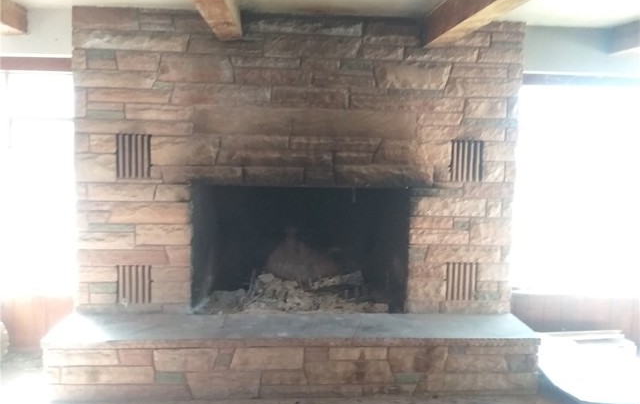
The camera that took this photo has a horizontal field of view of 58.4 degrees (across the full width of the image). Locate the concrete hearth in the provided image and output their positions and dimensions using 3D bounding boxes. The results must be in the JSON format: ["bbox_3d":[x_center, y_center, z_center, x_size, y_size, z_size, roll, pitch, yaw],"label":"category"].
[{"bbox_3d":[-0.140,0.968,3.657,2.953,0.366,0.527,1,5,-4],"label":"concrete hearth"}]

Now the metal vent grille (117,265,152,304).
[{"bbox_3d":[-1.234,0.551,3.826,0.223,0.255,0.030,1,5,-4],"label":"metal vent grille"}]

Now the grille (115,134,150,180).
[{"bbox_3d":[-1.214,-0.295,3.751,0.218,0.283,0.030,1,5,-4],"label":"grille"}]

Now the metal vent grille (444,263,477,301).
[{"bbox_3d":[0.979,0.550,3.964,0.228,0.261,0.030,1,5,-4],"label":"metal vent grille"}]

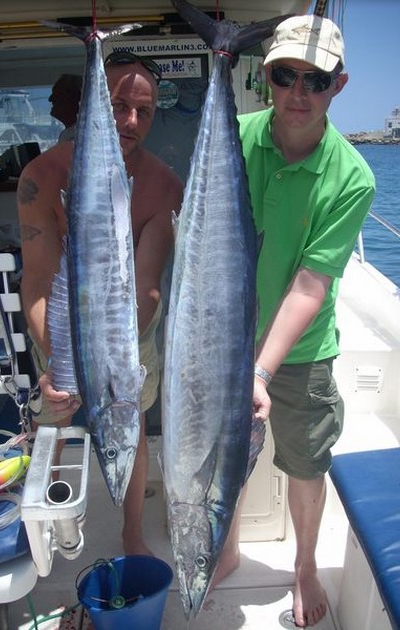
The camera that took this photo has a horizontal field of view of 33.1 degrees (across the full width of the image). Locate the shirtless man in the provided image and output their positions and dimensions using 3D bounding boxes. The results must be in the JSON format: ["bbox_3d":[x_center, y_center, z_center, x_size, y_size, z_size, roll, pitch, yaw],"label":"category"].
[{"bbox_3d":[-0.300,0.076,2.120,0.510,1.670,0.500,-1,15,-5],"label":"shirtless man"}]

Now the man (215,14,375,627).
[{"bbox_3d":[0.195,0.128,1.865,0.500,1.700,0.500,4,15,14],"label":"man"}]

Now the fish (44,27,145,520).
[{"bbox_3d":[-0.245,-0.062,1.742,0.230,1.270,0.130,-1,15,-6],"label":"fish"}]

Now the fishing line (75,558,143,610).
[{"bbox_3d":[-0.240,0.735,1.797,0.180,0.110,0.120,0,15,0],"label":"fishing line"}]

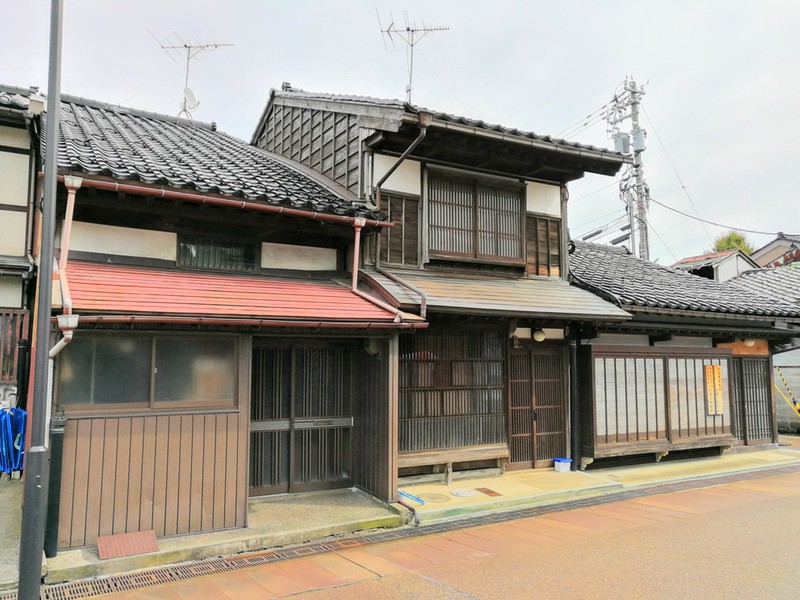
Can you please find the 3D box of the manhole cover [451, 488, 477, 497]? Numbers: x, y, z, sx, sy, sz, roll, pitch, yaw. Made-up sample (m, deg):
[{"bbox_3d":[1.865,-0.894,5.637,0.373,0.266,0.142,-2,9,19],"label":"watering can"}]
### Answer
[{"bbox_3d":[0.802,2.435,7.844,0.310,0.030,0.310,3,-3,-30],"label":"manhole cover"}]

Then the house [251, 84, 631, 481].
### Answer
[{"bbox_3d":[0.396,-0.673,10.495,3.956,6.641,5.417,3,-7,-30],"label":"house"}]

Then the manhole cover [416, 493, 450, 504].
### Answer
[{"bbox_3d":[0.404,2.404,7.528,0.400,0.030,0.400,2,-3,0],"label":"manhole cover"}]

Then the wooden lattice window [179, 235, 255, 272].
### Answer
[{"bbox_3d":[-2.141,-0.549,7.388,0.942,0.424,0.080,3,-7,-30],"label":"wooden lattice window"}]

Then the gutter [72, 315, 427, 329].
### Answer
[{"bbox_3d":[-1.310,0.217,6.046,3.752,0.090,0.110,3,-7,-30],"label":"gutter"}]

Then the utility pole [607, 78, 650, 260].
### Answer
[{"bbox_3d":[8.192,-2.088,21.444,1.400,11.886,1.300,3,-7,-30],"label":"utility pole"}]

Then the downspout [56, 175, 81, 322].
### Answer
[{"bbox_3d":[-3.020,-0.491,5.694,0.200,1.452,0.950,3,-7,-30],"label":"downspout"}]

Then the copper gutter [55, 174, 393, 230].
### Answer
[{"bbox_3d":[-1.732,-1.038,6.817,3.831,0.100,0.120,3,-7,-30],"label":"copper gutter"}]

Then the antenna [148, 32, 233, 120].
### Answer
[{"bbox_3d":[-4.542,-4.898,13.940,1.650,1.750,1.550,0,-6,4],"label":"antenna"}]

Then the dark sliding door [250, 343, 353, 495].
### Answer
[{"bbox_3d":[-1.254,1.423,7.615,1.468,1.805,0.100,3,-7,-30],"label":"dark sliding door"}]

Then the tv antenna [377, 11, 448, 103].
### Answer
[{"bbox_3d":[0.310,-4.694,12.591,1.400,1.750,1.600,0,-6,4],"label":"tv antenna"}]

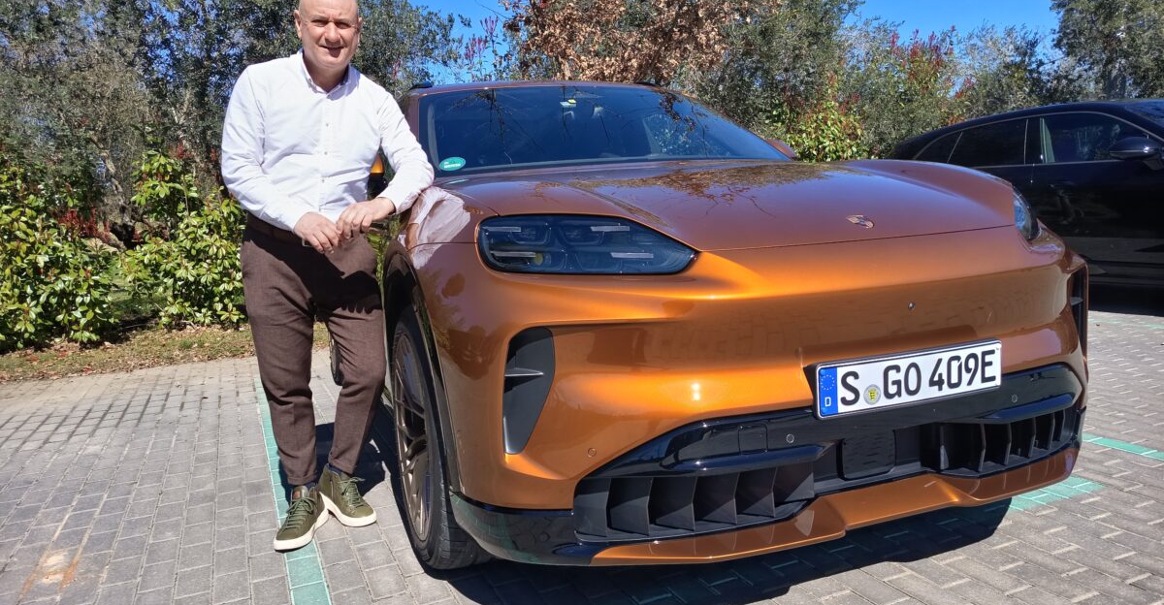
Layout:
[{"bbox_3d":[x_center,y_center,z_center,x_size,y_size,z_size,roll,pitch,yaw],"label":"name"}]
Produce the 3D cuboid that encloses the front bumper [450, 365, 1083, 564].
[{"bbox_3d":[0.661,0.366,2.056,1.930,0.360,0.500,-6,7,-21],"label":"front bumper"}]

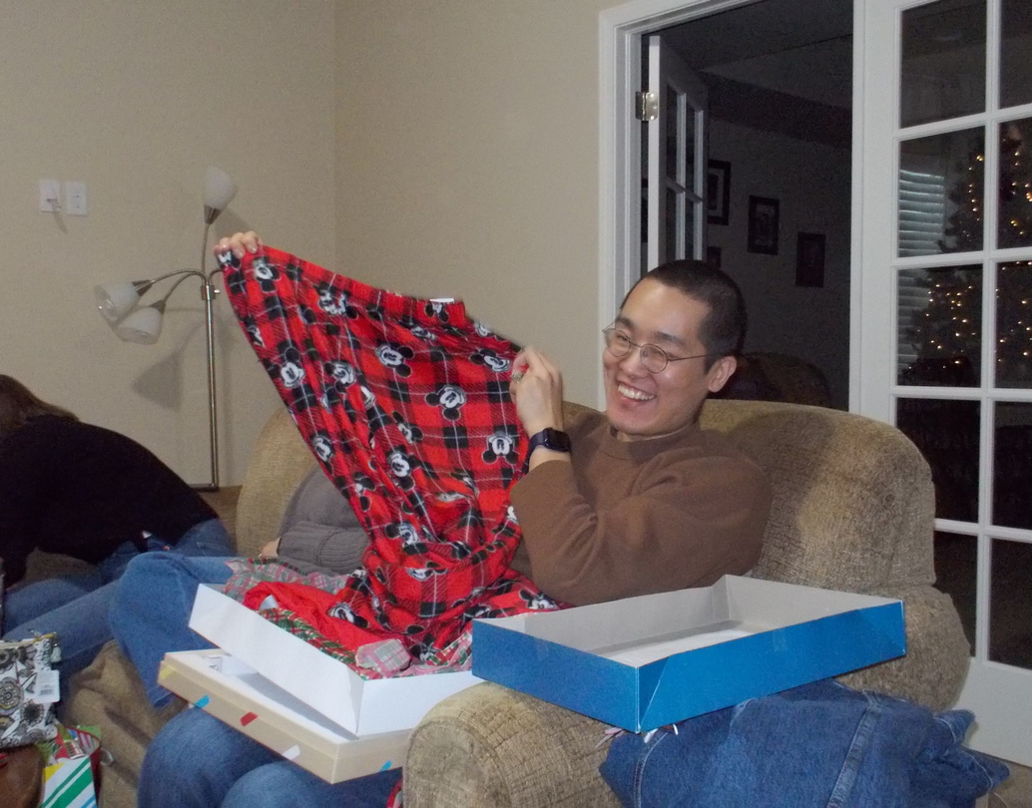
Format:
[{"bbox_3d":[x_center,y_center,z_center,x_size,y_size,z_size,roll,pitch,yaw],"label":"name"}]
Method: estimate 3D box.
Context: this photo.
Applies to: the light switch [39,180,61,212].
[{"bbox_3d":[-1.607,-0.716,3.975,0.071,0.115,0.012,-2,3,-42],"label":"light switch"}]

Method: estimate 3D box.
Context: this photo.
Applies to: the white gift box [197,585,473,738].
[{"bbox_3d":[-0.213,0.328,1.562,0.280,0.063,0.430,7,4,-42],"label":"white gift box"}]

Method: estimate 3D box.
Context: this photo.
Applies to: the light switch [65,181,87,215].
[{"bbox_3d":[-1.538,-0.717,4.030,0.071,0.116,0.010,-2,3,-42],"label":"light switch"}]

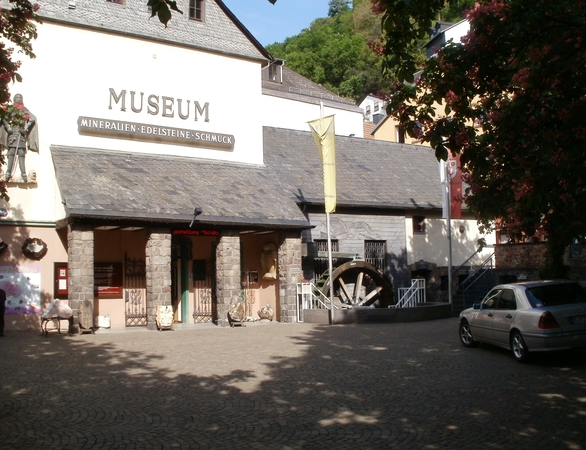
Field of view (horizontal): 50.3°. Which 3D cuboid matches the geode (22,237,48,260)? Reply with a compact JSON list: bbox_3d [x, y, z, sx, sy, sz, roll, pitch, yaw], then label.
[{"bbox_3d":[-7.940,0.723,19.204,0.680,0.700,0.330,2,-6,-31],"label":"geode"}]

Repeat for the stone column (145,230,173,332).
[{"bbox_3d":[-4.015,1.627,18.666,0.570,2.970,0.570,2,-7,-30],"label":"stone column"}]

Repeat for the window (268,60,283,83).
[{"bbox_3d":[-0.813,-7.134,29.000,0.800,1.000,0.150,3,-7,-33],"label":"window"}]

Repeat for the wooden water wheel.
[{"bbox_3d":[2.000,2.730,21.601,2.863,2.863,0.750,2,-7,-26],"label":"wooden water wheel"}]

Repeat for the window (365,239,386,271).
[{"bbox_3d":[3.123,1.190,23.567,0.950,1.200,0.150,2,-7,-26],"label":"window"}]

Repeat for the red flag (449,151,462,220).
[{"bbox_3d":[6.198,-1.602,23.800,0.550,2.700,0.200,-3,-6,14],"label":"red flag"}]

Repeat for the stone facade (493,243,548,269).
[{"bbox_3d":[9.857,1.341,27.000,2.300,1.050,0.300,-2,-5,8],"label":"stone facade"}]

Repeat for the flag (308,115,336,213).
[{"bbox_3d":[1.023,-2.110,21.414,0.320,3.150,1.200,3,-7,-40],"label":"flag"}]

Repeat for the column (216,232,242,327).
[{"bbox_3d":[-2.152,1.789,20.617,0.610,3.100,0.600,2,-6,-31],"label":"column"}]

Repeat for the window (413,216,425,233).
[{"bbox_3d":[5.301,0.000,26.109,0.600,0.600,0.150,2,-6,-31],"label":"window"}]

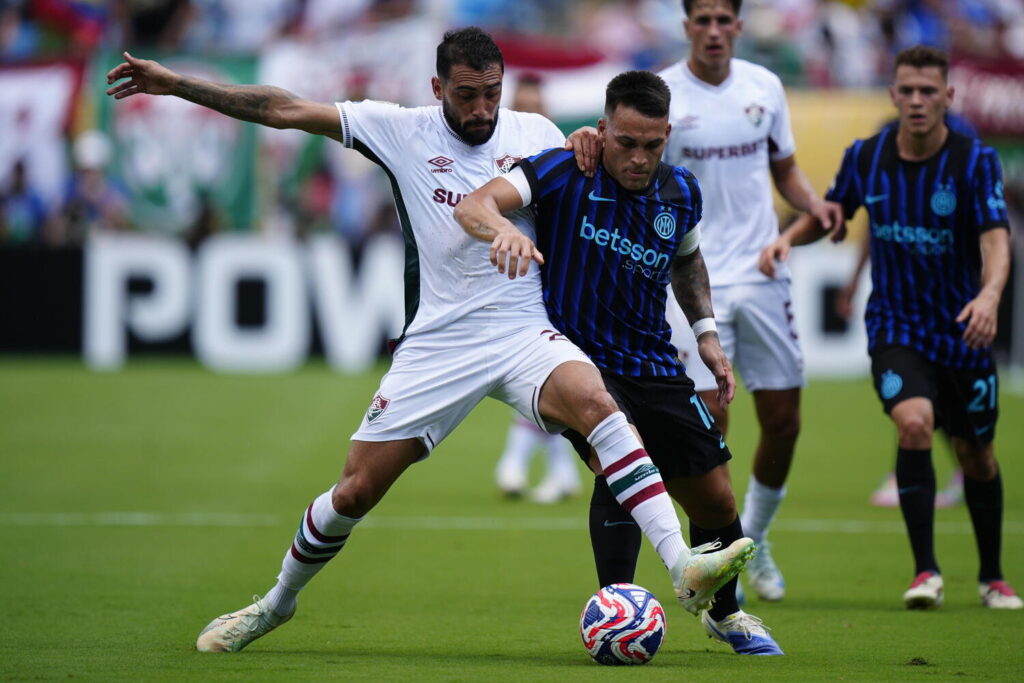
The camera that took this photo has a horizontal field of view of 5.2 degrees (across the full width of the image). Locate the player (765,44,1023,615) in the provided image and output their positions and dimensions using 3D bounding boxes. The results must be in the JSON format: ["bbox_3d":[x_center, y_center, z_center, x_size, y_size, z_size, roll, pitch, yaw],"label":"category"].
[{"bbox_3d":[1.158,-0.043,34.800,0.720,1.730,0.520,0,1,11],"label":"player"}]

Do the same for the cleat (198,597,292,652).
[{"bbox_3d":[-0.712,0.753,30.400,0.280,0.110,0.105,-17,7,-22],"label":"cleat"}]

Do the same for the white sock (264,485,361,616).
[{"bbox_3d":[-0.531,0.554,30.300,0.140,0.370,0.125,5,36,-39],"label":"white sock"}]

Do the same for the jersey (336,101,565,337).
[{"bbox_3d":[-0.163,-0.326,30.150,0.560,0.620,0.330,0,1,-12],"label":"jersey"}]

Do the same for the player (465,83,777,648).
[{"bbox_3d":[0.280,0.055,29.950,0.800,1.540,0.650,0,1,-7],"label":"player"}]

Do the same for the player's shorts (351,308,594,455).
[{"bbox_3d":[-0.104,0.106,30.100,0.590,0.385,0.370,0,1,-12],"label":"player's shorts"}]

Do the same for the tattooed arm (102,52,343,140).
[{"bbox_3d":[-0.759,-0.645,30.250,0.635,0.130,0.130,12,0,0],"label":"tattooed arm"}]

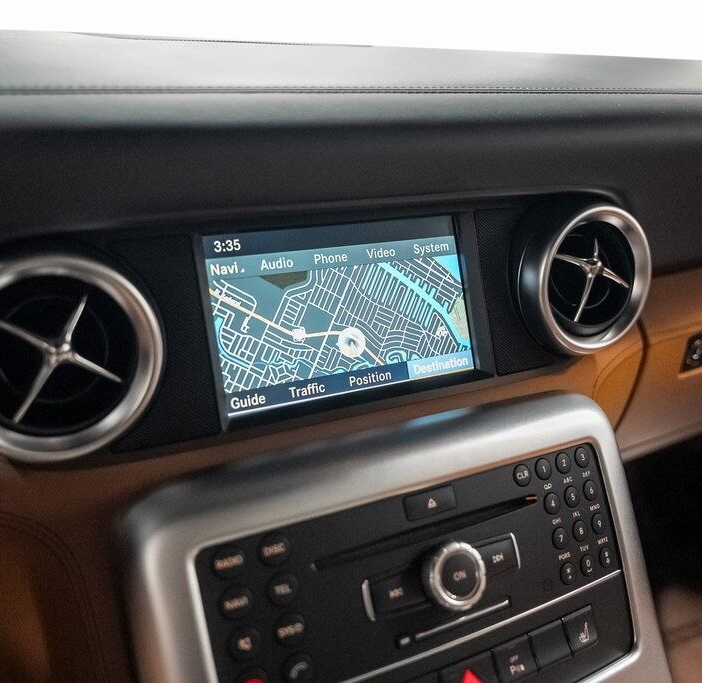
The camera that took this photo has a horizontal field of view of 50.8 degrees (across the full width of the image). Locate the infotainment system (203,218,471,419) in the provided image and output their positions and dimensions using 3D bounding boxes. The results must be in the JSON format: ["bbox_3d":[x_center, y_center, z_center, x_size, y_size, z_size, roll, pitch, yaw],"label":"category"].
[{"bbox_3d":[-0.003,-0.018,0.413,0.155,0.093,0.020,-9,1,-26],"label":"infotainment system"}]

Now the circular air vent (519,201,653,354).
[{"bbox_3d":[0.143,-0.040,0.463,0.091,0.091,0.035,-9,16,-26],"label":"circular air vent"}]

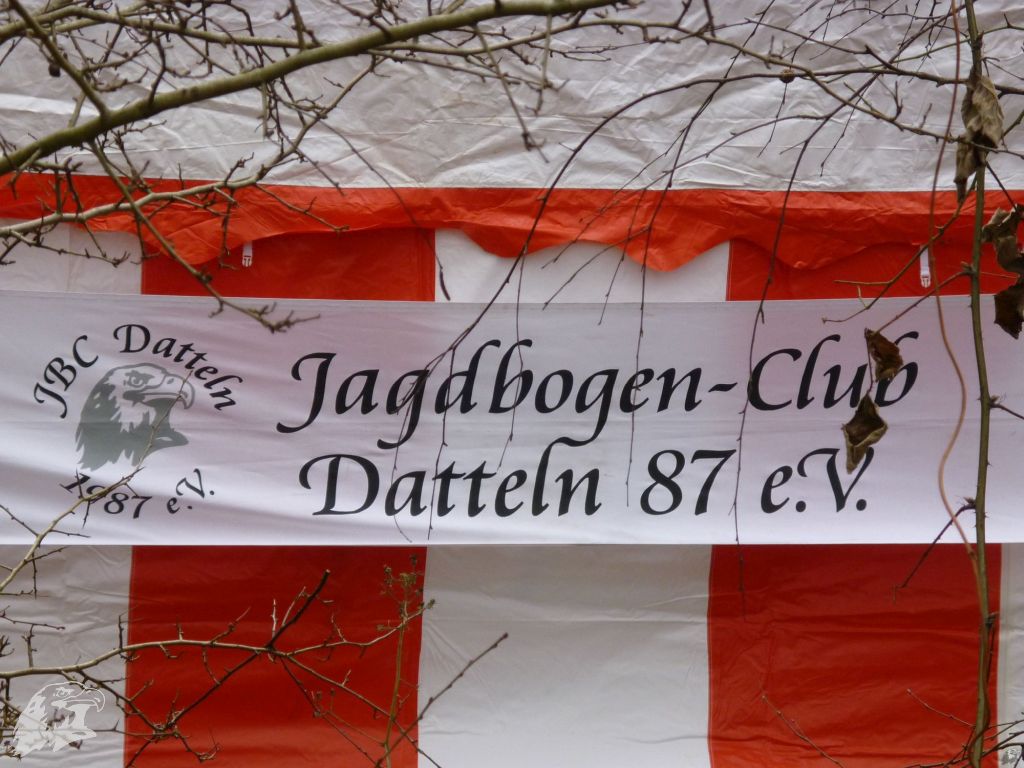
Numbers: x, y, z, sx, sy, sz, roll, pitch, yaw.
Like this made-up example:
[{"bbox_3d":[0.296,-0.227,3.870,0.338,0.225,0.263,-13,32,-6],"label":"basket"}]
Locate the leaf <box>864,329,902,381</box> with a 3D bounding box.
[{"bbox_3d":[0.390,-0.031,3.600,0.040,0.054,0.026,0,1,0],"label":"leaf"}]

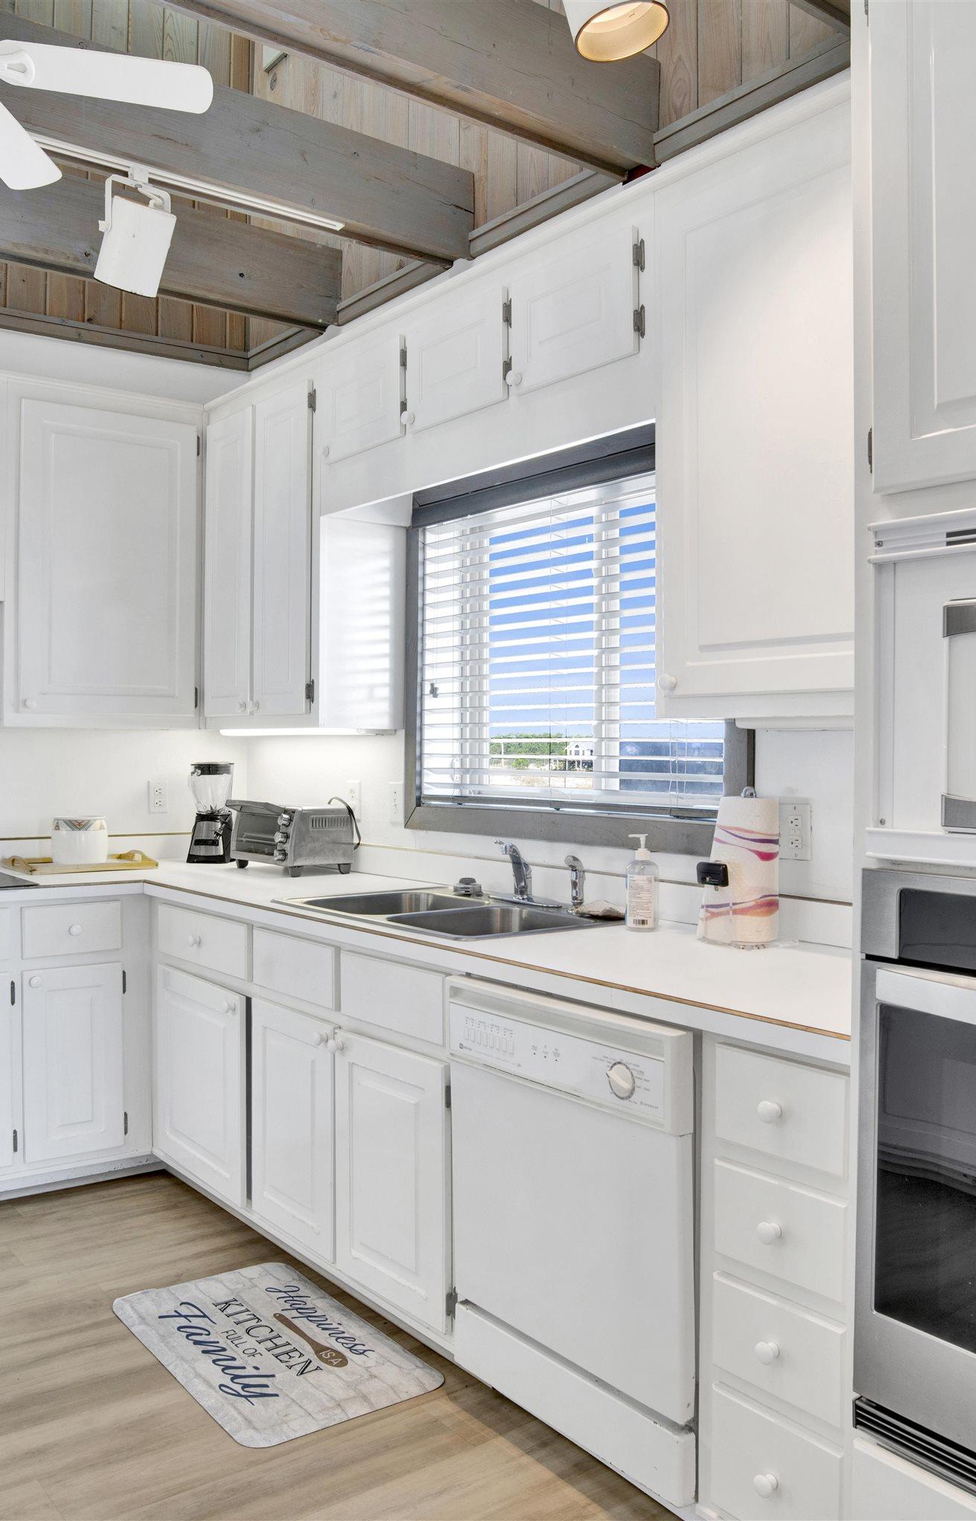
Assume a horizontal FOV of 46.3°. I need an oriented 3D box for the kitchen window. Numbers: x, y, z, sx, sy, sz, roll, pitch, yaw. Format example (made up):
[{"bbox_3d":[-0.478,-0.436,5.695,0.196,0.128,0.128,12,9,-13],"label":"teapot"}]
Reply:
[{"bbox_3d":[0.182,-0.289,3.090,0.110,1.020,1.300,0,0,-40],"label":"kitchen window"}]

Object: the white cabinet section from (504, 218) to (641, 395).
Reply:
[{"bbox_3d":[0.295,-0.962,2.556,0.297,0.277,0.386,0,0,-39],"label":"white cabinet section"}]

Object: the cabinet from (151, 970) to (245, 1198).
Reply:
[{"bbox_3d":[-0.641,0.915,3.477,0.560,0.580,0.550,0,0,-40],"label":"cabinet"}]

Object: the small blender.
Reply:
[{"bbox_3d":[-0.987,0.191,4.112,0.165,0.355,0.180,0,0,-3],"label":"small blender"}]

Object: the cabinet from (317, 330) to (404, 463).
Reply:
[{"bbox_3d":[-0.250,-1.021,3.355,0.310,0.290,0.430,0,0,-40],"label":"cabinet"}]

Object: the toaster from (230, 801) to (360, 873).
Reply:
[{"bbox_3d":[-0.657,0.255,3.833,0.280,0.235,0.390,0,0,-40],"label":"toaster"}]

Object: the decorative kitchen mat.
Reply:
[{"bbox_3d":[-0.473,1.256,2.477,0.440,0.012,0.710,0,0,-40],"label":"decorative kitchen mat"}]

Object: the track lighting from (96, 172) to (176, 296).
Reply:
[{"bbox_3d":[-0.850,-1.279,2.774,0.155,0.255,0.160,8,21,-33],"label":"track lighting"}]

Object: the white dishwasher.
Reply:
[{"bbox_3d":[0.353,0.858,2.320,0.610,0.825,0.650,0,0,-40],"label":"white dishwasher"}]

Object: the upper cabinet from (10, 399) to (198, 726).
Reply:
[{"bbox_3d":[-1.345,-0.646,3.927,0.630,1.060,0.320,0,0,-33],"label":"upper cabinet"}]

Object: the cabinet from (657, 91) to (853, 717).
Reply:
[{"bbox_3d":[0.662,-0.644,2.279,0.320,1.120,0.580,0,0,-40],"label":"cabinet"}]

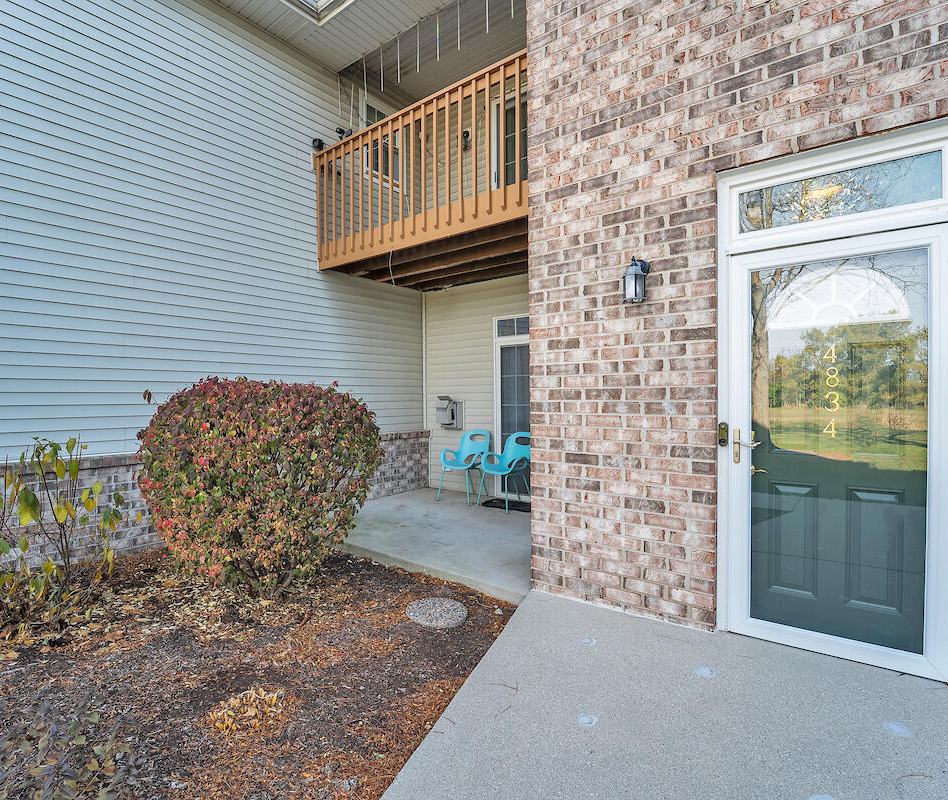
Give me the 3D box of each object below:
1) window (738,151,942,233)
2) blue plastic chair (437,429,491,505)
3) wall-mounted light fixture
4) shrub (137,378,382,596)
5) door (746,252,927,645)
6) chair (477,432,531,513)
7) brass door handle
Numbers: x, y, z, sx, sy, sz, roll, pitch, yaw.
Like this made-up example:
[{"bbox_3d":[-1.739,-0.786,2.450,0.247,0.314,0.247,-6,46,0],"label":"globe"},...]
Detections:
[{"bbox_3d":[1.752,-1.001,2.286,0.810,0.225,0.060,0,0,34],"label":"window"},{"bbox_3d":[-0.115,0.836,5.850,0.600,0.840,0.550,0,0,37],"label":"blue plastic chair"},{"bbox_3d":[0.933,-0.671,2.670,0.130,0.265,0.210,0,0,34],"label":"wall-mounted light fixture"},{"bbox_3d":[-1.400,0.610,3.240,1.460,1.440,1.460,0,0,-23],"label":"shrub"},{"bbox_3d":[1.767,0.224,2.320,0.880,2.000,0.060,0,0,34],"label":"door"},{"bbox_3d":[0.385,0.836,5.500,0.600,0.840,0.550,0,0,41],"label":"chair"},{"bbox_3d":[1.426,0.247,2.435,0.135,0.180,0.075,0,0,34],"label":"brass door handle"}]

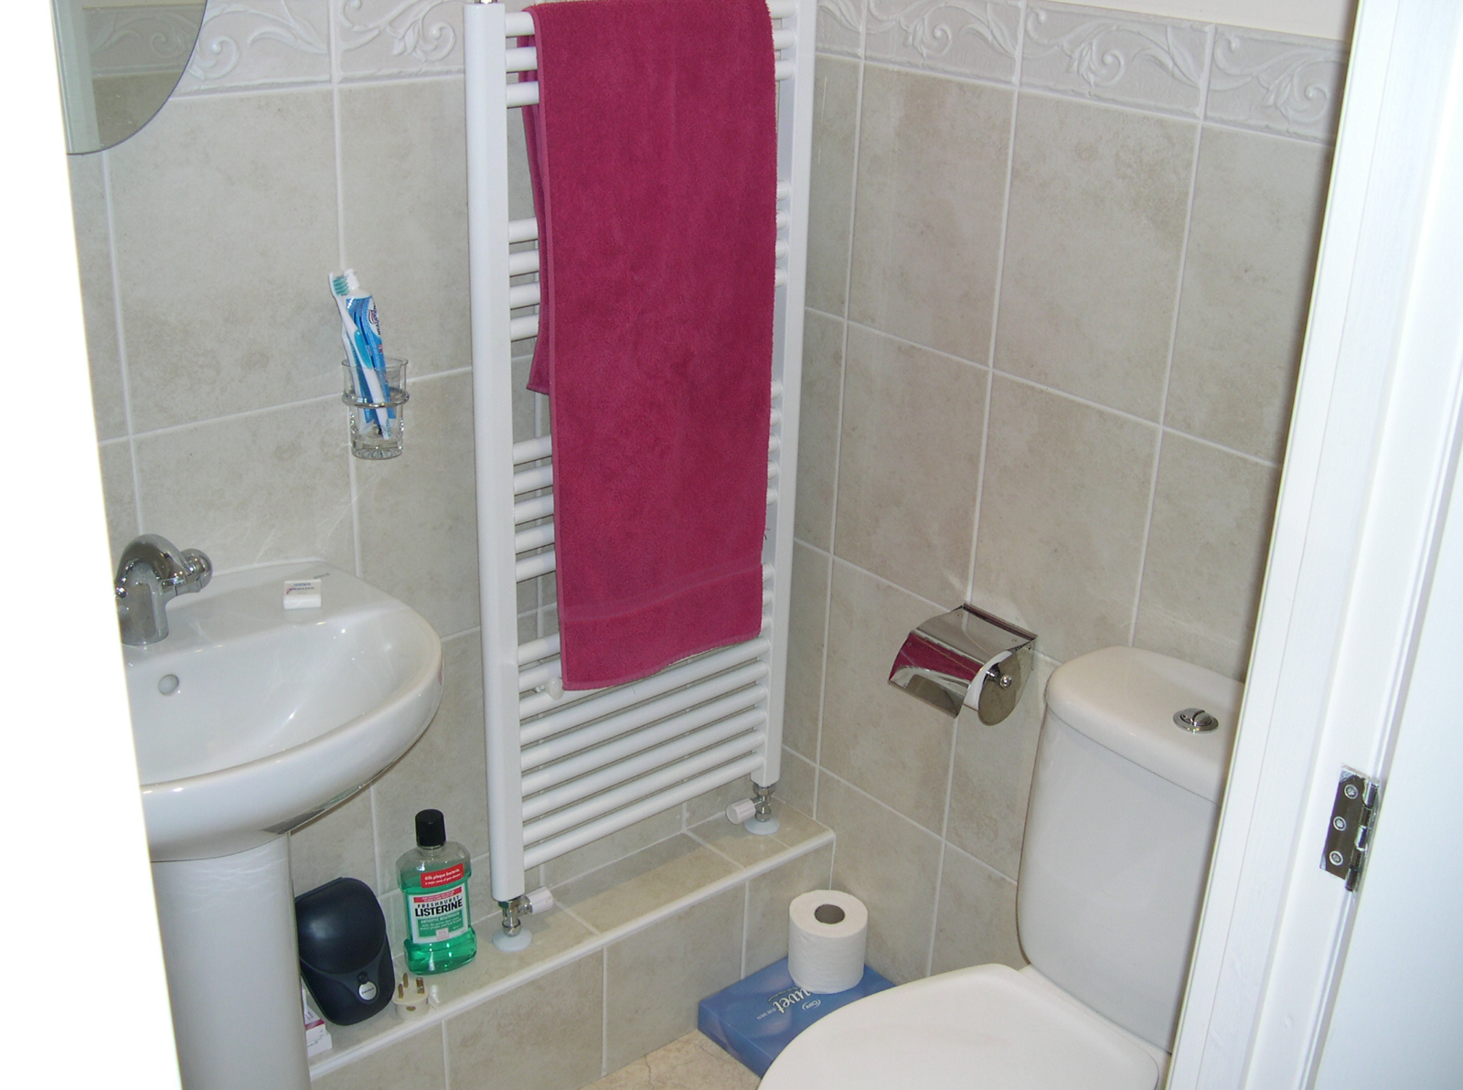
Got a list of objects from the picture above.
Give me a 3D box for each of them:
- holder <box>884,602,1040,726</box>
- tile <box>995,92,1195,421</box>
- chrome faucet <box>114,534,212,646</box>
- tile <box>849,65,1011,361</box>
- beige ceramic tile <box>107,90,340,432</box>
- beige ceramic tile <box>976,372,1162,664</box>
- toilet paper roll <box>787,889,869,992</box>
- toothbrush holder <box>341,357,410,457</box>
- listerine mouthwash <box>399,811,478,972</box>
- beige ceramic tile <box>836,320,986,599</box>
[{"bbox_3d":[0.289,0.161,2.031,0.135,0.110,0.127,-17,29,-37],"label":"holder"},{"bbox_3d":[0.410,-0.330,1.822,0.010,0.335,0.250,-17,29,-37],"label":"tile"},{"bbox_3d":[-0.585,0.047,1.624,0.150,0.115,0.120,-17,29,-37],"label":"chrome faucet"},{"bbox_3d":[0.246,-0.411,1.994,0.010,0.335,0.250,-17,29,-37],"label":"tile"},{"bbox_3d":[-0.519,-0.297,1.666,0.250,0.335,0.010,-17,29,-37],"label":"beige ceramic tile"},{"bbox_3d":[0.399,-0.018,1.947,0.010,0.335,0.250,-17,29,-37],"label":"beige ceramic tile"},{"bbox_3d":[0.142,0.589,2.381,0.115,0.103,0.115,2,23,-1],"label":"toilet paper roll"},{"bbox_3d":[-0.389,-0.152,1.756,0.070,0.101,0.080,-17,29,-37],"label":"toothbrush holder"},{"bbox_3d":[-0.379,0.443,2.060,0.095,0.224,0.060,-9,26,-25],"label":"listerine mouthwash"},{"bbox_3d":[0.234,-0.099,2.117,0.010,0.335,0.250,-17,29,-37],"label":"beige ceramic tile"}]

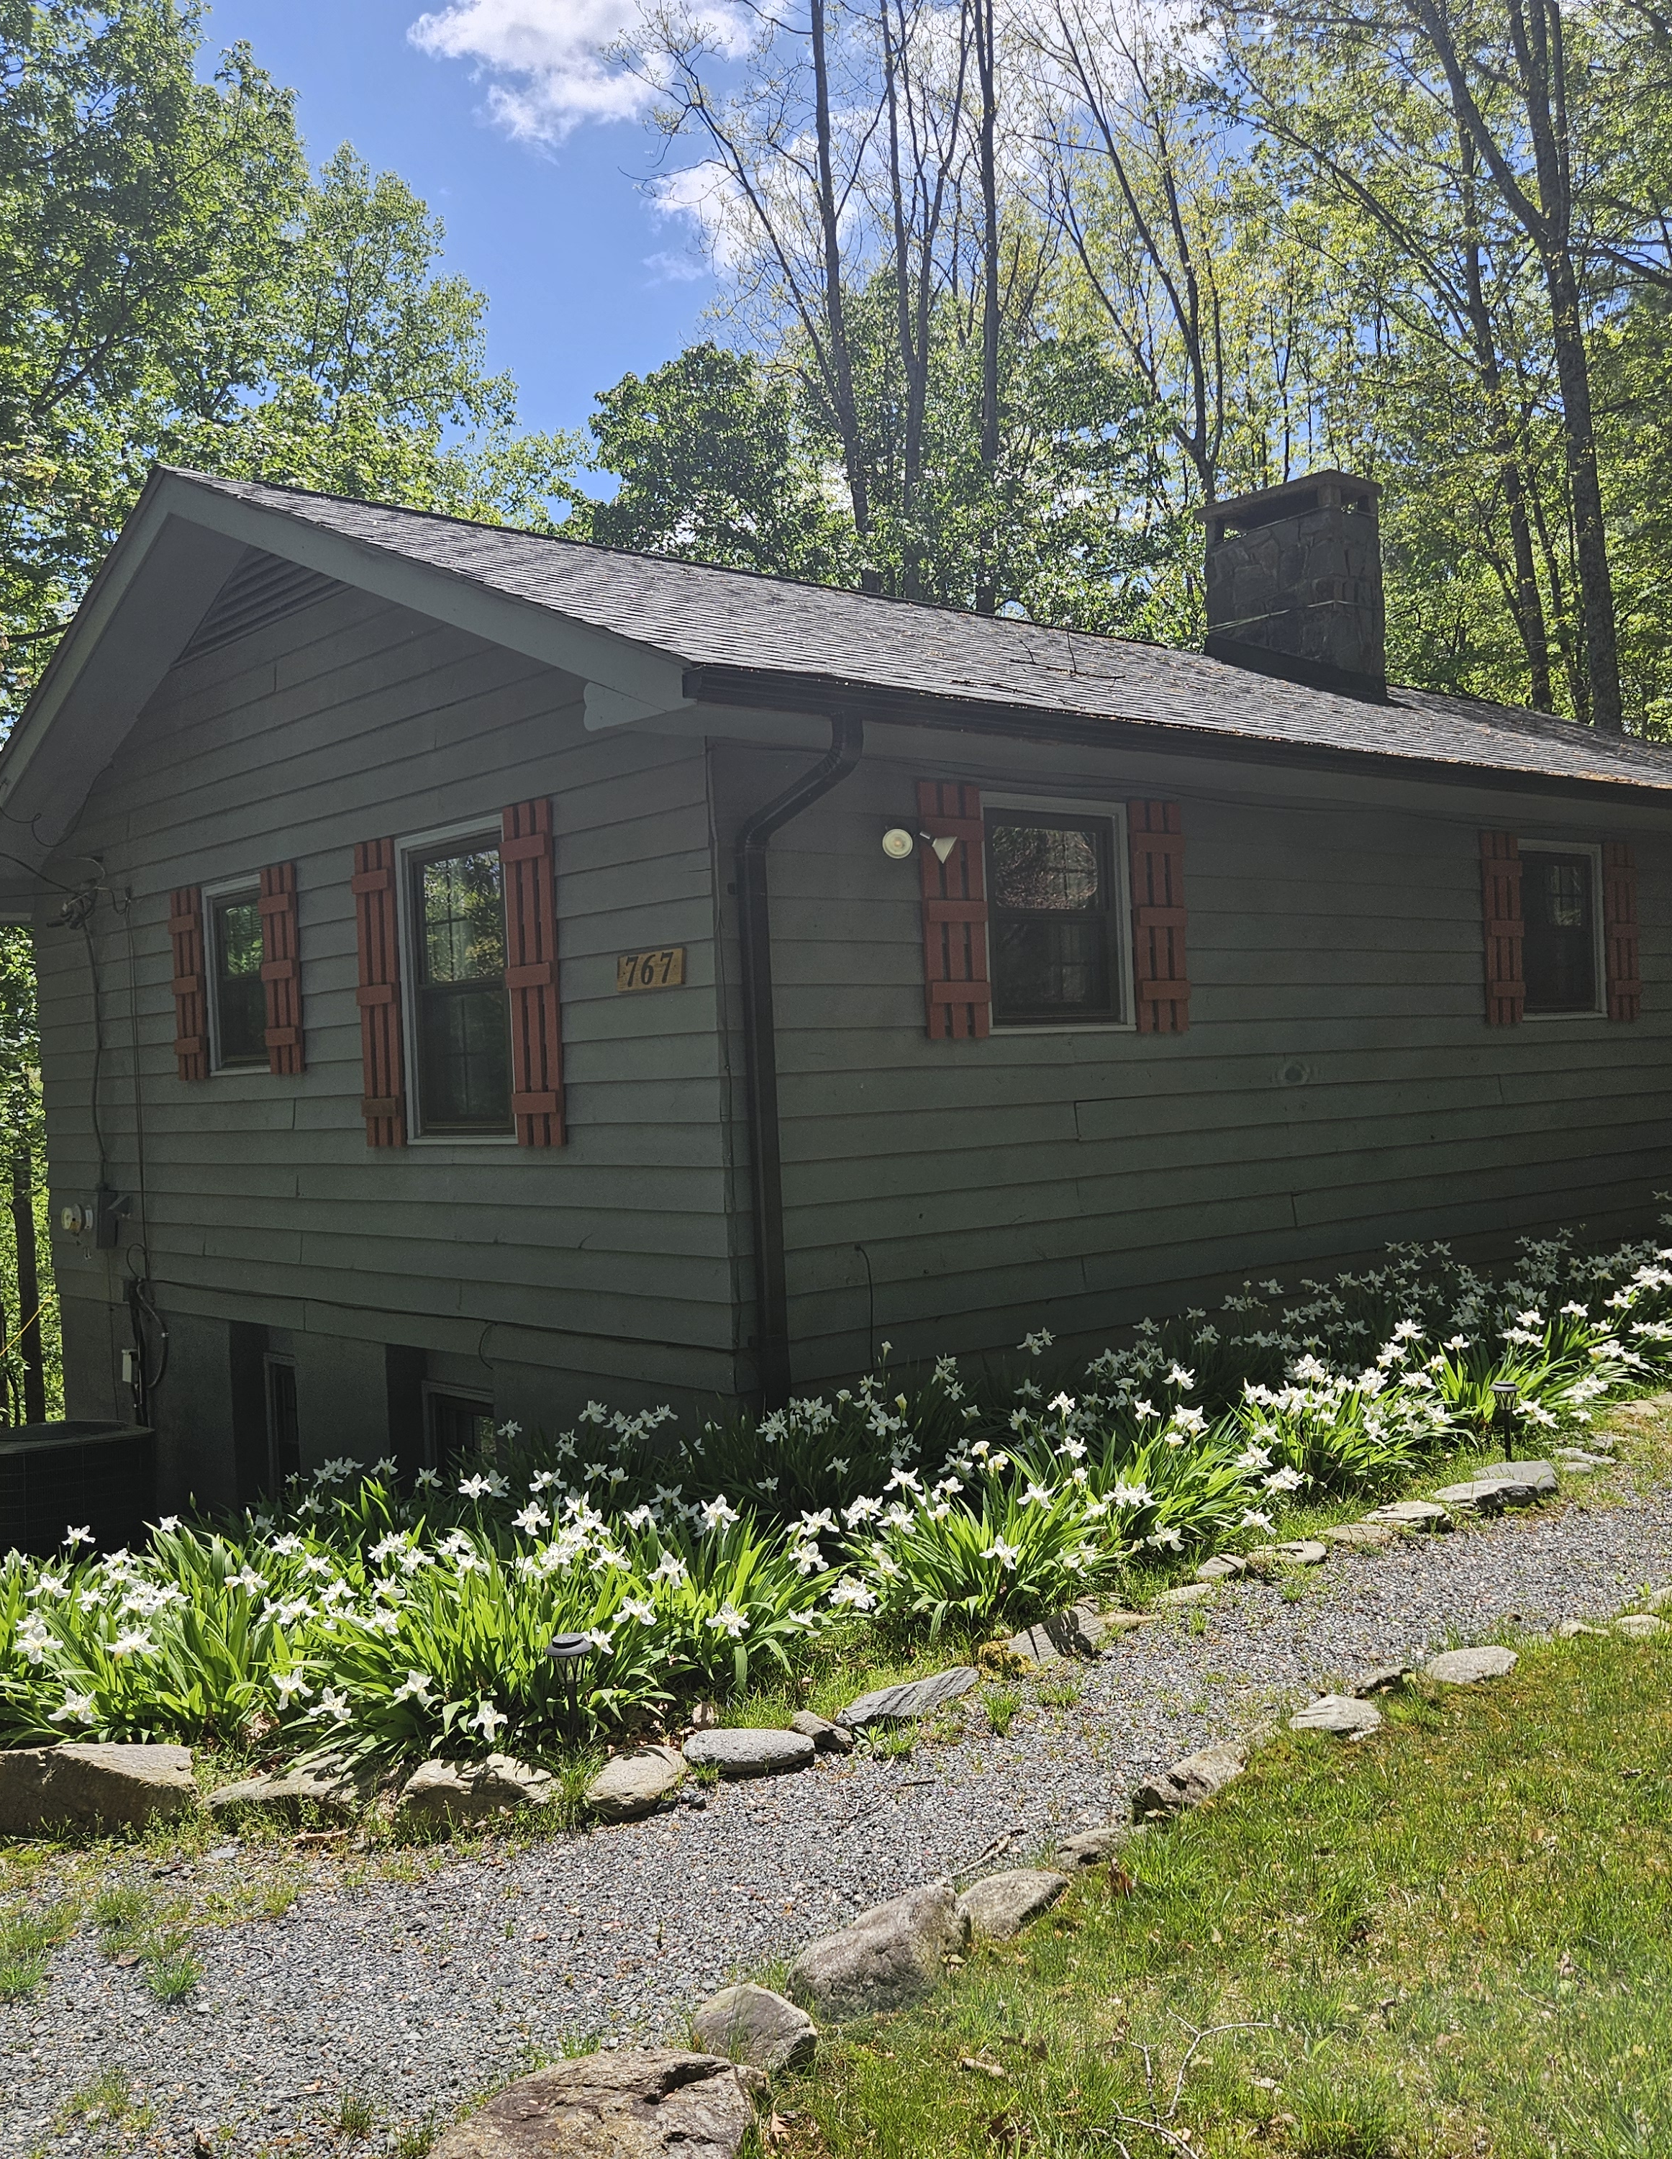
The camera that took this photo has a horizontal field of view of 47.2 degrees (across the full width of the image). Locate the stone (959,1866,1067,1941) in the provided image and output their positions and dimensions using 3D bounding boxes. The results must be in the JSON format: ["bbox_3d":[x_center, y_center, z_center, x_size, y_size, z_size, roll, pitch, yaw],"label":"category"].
[{"bbox_3d":[0.330,1.540,3.593,0.237,0.067,0.137,-3,0,-40],"label":"stone"}]

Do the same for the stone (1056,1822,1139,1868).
[{"bbox_3d":[0.500,1.445,3.658,0.165,0.055,0.100,-3,0,-28],"label":"stone"}]

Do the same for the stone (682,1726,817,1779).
[{"bbox_3d":[-0.201,1.578,4.500,0.314,0.056,0.182,-3,0,-18],"label":"stone"}]

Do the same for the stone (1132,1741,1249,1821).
[{"bbox_3d":[0.729,1.415,3.914,0.300,0.085,0.130,-3,0,-39],"label":"stone"}]

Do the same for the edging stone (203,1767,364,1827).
[{"bbox_3d":[-1.260,1.633,4.381,0.365,0.083,0.197,-3,0,5],"label":"edging stone"}]

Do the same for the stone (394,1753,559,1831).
[{"bbox_3d":[-0.811,1.592,4.308,0.365,0.123,0.204,-3,0,5],"label":"stone"}]

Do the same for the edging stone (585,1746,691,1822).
[{"bbox_3d":[-0.449,1.563,4.282,0.233,0.109,0.175,-3,0,-30],"label":"edging stone"}]

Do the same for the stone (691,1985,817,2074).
[{"bbox_3d":[-0.126,1.452,2.955,0.190,0.100,0.140,-3,0,-18],"label":"stone"}]

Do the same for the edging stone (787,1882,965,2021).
[{"bbox_3d":[0.071,1.528,3.389,0.339,0.135,0.203,-3,0,-38],"label":"edging stone"}]

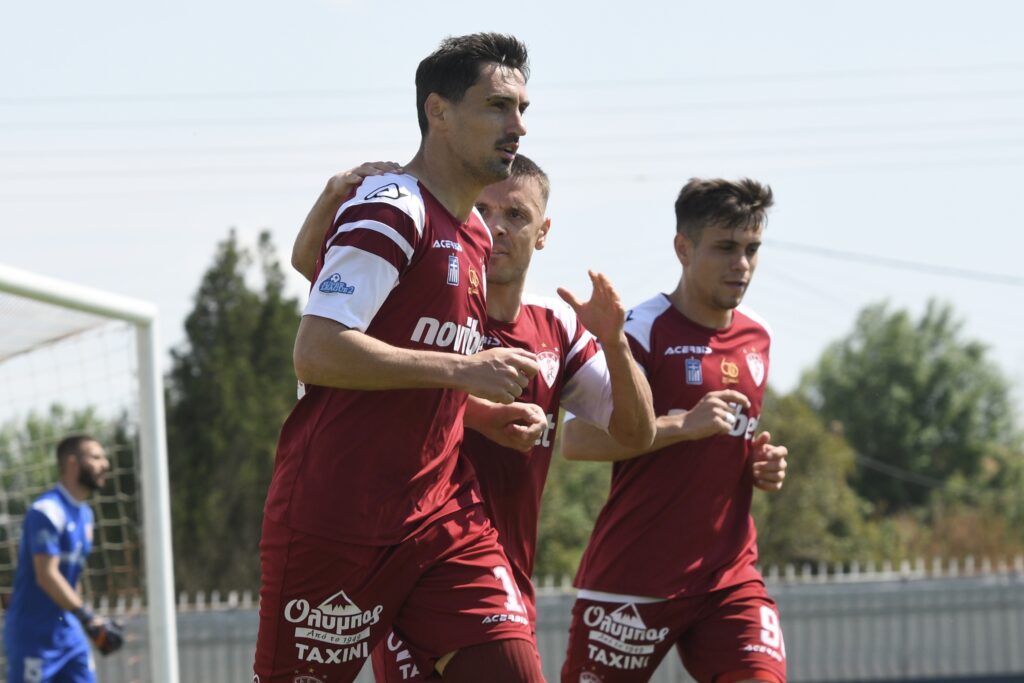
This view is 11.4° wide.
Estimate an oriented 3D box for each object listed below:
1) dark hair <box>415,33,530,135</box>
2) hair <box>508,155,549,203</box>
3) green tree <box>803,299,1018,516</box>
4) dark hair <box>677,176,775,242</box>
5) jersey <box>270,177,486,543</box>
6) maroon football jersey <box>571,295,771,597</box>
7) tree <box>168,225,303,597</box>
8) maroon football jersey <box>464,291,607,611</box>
[{"bbox_3d":[-0.069,-0.454,9.000,0.210,0.180,0.175,-5,-4,32],"label":"dark hair"},{"bbox_3d":[-0.005,-0.292,9.600,0.160,0.125,0.190,-3,-4,10],"label":"hair"},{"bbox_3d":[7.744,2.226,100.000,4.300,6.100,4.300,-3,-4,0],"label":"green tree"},{"bbox_3d":[0.425,-0.256,10.250,0.175,0.140,0.210,1,3,-45],"label":"dark hair"},{"bbox_3d":[-0.231,0.030,9.000,0.360,0.650,0.490,3,0,30],"label":"jersey"},{"bbox_3d":[0.319,0.210,10.250,0.480,0.620,0.320,0,0,-38],"label":"maroon football jersey"},{"bbox_3d":[-3.846,1.701,72.000,2.200,6.600,2.200,-3,-4,0],"label":"tree"},{"bbox_3d":[-0.027,0.217,9.600,0.490,0.630,0.310,-2,-4,-12],"label":"maroon football jersey"}]

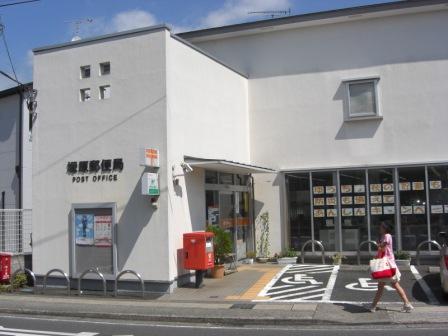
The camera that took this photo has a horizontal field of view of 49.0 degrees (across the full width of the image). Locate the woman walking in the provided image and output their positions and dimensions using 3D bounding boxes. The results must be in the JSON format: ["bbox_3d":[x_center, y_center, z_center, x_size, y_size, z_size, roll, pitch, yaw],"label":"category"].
[{"bbox_3d":[2.943,1.773,8.829,0.800,1.588,0.500,-2,-4,15],"label":"woman walking"}]

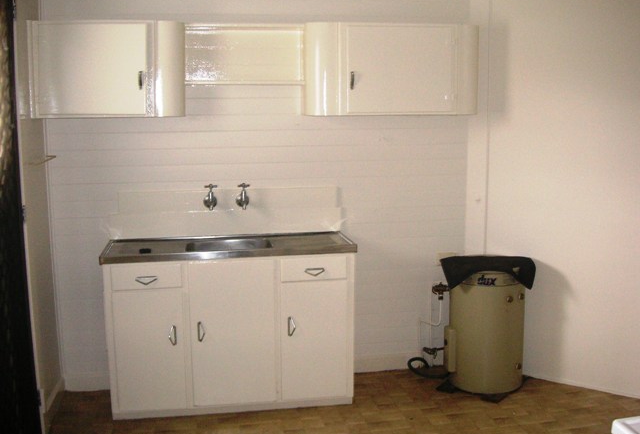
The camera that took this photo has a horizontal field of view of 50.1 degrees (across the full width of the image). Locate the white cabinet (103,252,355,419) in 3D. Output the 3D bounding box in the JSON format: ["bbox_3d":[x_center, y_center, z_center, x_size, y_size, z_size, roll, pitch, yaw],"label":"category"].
[{"bbox_3d":[-0.500,0.613,3.870,1.320,0.862,0.450,-2,9,-10],"label":"white cabinet"}]

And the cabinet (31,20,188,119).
[{"bbox_3d":[-1.093,-0.767,3.594,0.775,0.488,0.320,-2,9,-10],"label":"cabinet"}]

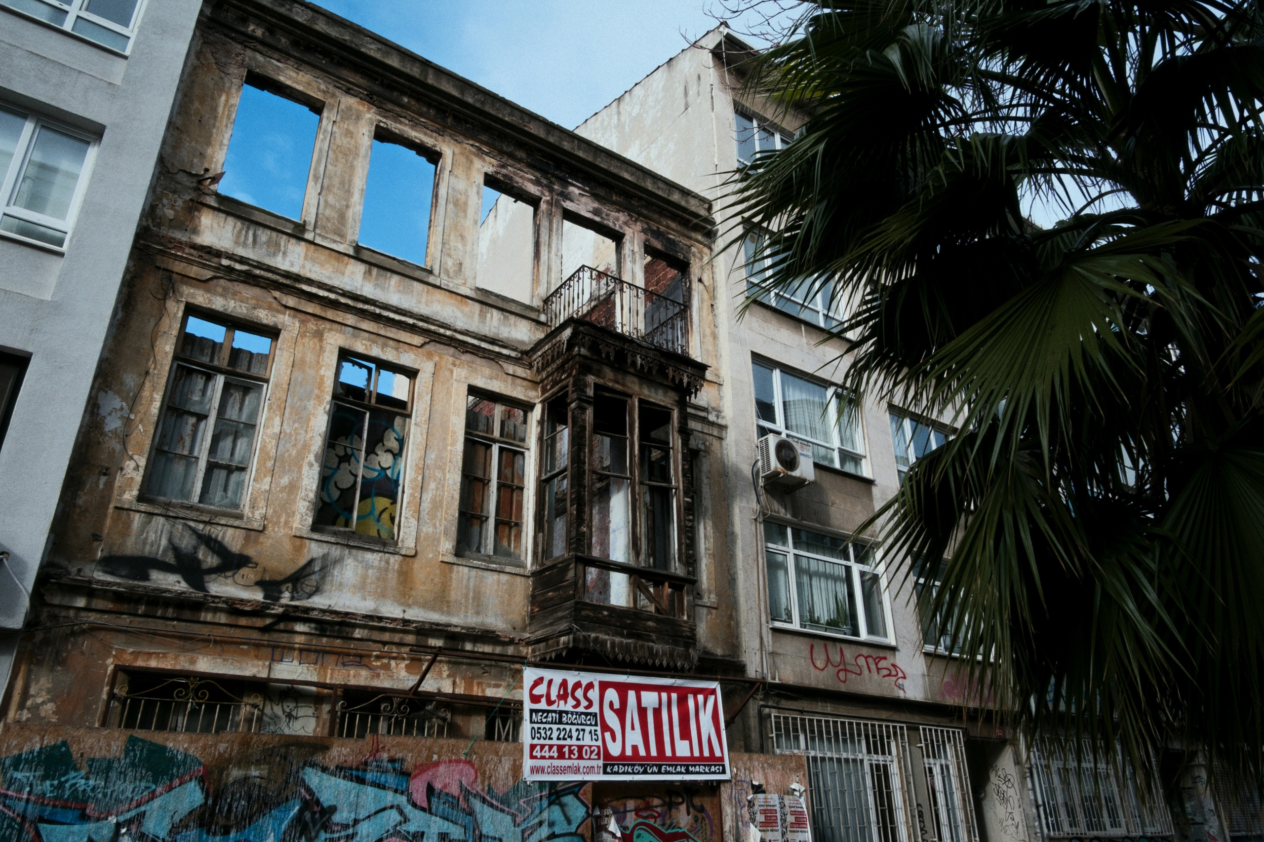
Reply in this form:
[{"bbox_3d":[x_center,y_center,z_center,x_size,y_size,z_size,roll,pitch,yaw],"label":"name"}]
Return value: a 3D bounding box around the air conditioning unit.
[{"bbox_3d":[2.342,0.606,12.724,0.785,0.570,0.290,14,-28,-29],"label":"air conditioning unit"}]

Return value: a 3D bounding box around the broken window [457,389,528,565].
[{"bbox_3d":[-1.712,0.703,10.432,0.938,2.142,0.159,16,-29,-32],"label":"broken window"}]

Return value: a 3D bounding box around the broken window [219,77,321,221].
[{"bbox_3d":[-4.338,-3.248,10.177,0.947,1.859,0.212,16,-29,-32],"label":"broken window"}]

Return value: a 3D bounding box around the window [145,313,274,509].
[{"bbox_3d":[-4.350,-0.076,8.739,0.938,2.133,0.159,16,-29,-32],"label":"window"}]

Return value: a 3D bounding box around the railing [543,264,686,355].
[{"bbox_3d":[-0.215,-1.246,11.599,1.743,0.867,1.044,16,-29,-32],"label":"railing"}]

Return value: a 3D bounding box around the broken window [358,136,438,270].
[{"bbox_3d":[-3.034,-2.869,11.017,0.920,1.876,0.212,16,-29,-32],"label":"broken window"}]

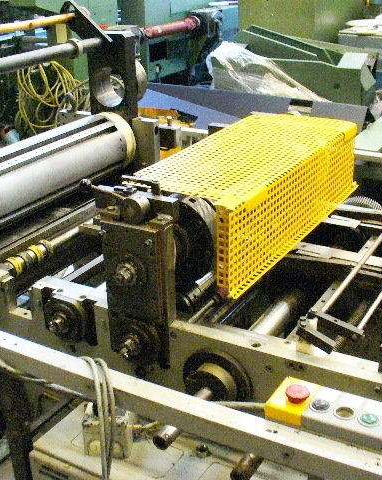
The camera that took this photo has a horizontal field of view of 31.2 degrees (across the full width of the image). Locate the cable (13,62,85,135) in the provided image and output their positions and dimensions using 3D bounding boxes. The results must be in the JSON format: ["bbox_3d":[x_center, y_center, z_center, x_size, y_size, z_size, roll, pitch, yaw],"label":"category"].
[{"bbox_3d":[-0.612,-0.621,3.000,0.300,0.310,0.120,11,26,28],"label":"cable"}]

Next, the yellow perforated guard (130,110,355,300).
[{"bbox_3d":[0.153,-0.132,1.665,0.286,0.191,0.766,11,26,28],"label":"yellow perforated guard"}]

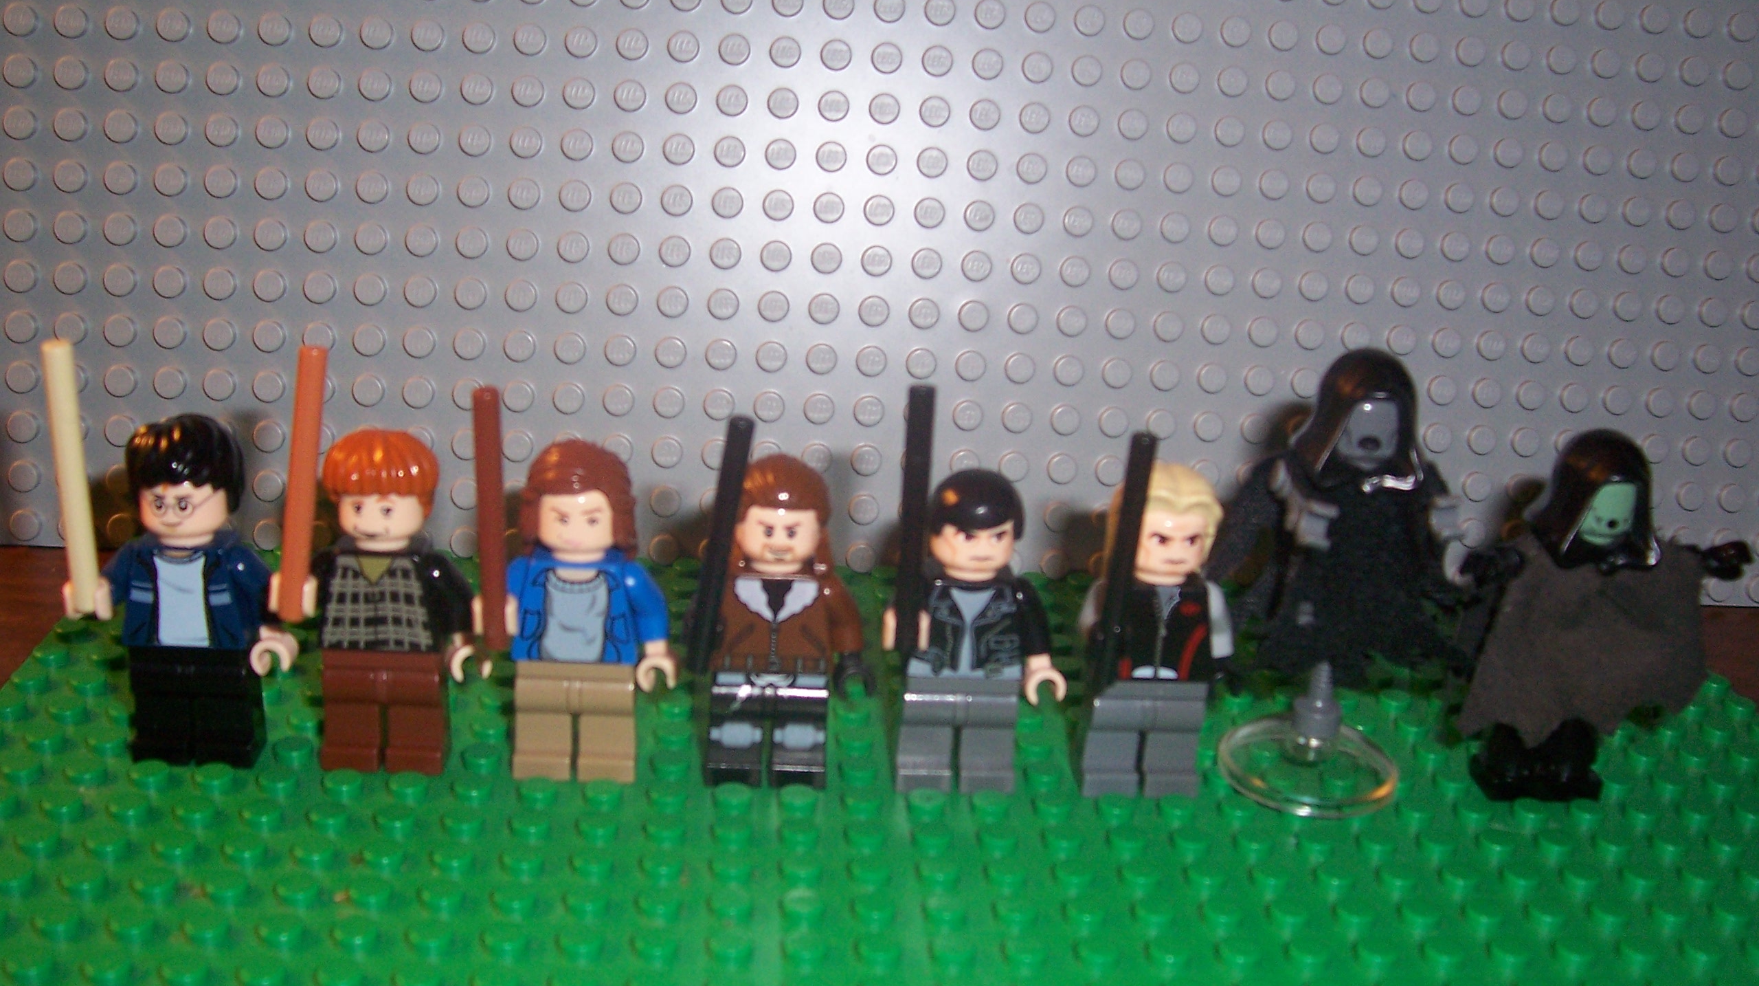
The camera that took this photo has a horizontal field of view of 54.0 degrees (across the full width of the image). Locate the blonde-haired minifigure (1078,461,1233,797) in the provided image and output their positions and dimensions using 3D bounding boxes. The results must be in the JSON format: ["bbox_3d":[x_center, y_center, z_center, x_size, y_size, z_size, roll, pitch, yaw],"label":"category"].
[{"bbox_3d":[0.035,0.019,0.218,0.023,0.043,0.017,2,19,-5],"label":"blonde-haired minifigure"}]

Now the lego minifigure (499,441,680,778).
[{"bbox_3d":[-0.037,0.016,0.212,0.024,0.043,0.017,2,19,-5],"label":"lego minifigure"}]

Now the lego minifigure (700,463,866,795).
[{"bbox_3d":[-0.013,0.017,0.214,0.024,0.043,0.017,2,19,-5],"label":"lego minifigure"}]

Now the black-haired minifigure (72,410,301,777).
[{"bbox_3d":[-0.083,0.013,0.208,0.025,0.044,0.017,2,19,-5],"label":"black-haired minifigure"}]

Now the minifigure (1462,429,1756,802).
[{"bbox_3d":[0.091,0.018,0.224,0.036,0.049,0.018,2,19,-5],"label":"minifigure"}]

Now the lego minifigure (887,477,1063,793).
[{"bbox_3d":[0.011,0.018,0.216,0.024,0.042,0.017,2,19,-5],"label":"lego minifigure"}]

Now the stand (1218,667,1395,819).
[{"bbox_3d":[0.058,0.030,0.230,0.024,0.016,0.024,2,19,-5],"label":"stand"}]

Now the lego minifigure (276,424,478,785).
[{"bbox_3d":[-0.060,0.015,0.210,0.025,0.043,0.017,2,19,-5],"label":"lego minifigure"}]

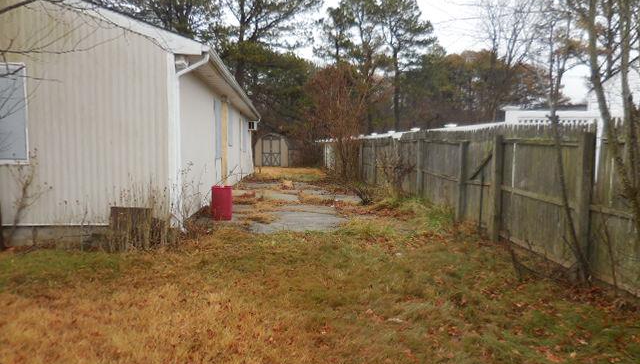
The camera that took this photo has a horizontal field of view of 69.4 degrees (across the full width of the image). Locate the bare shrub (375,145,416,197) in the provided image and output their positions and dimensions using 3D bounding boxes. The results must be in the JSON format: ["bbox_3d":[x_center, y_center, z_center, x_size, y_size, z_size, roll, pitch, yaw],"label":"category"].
[{"bbox_3d":[1.960,-0.300,12.000,1.000,1.350,1.000,0,4,0],"label":"bare shrub"}]

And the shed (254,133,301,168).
[{"bbox_3d":[-3.000,-2.290,33.200,2.400,2.400,2.600,1,4,14],"label":"shed"}]

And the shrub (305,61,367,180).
[{"bbox_3d":[0.640,-2.270,17.900,2.300,4.550,2.200,0,4,0],"label":"shrub"}]

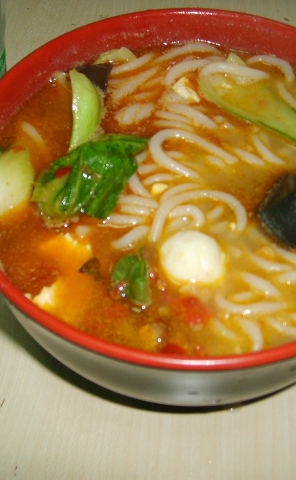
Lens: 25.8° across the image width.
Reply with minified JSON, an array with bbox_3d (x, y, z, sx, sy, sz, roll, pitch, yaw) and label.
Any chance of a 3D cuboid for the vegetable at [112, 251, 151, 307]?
[{"bbox_3d":[-0.005,0.016,0.243,0.014,0.007,0.023,-9,56,-6],"label":"vegetable"}]

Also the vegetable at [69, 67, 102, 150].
[{"bbox_3d":[-0.027,-0.056,0.290,0.014,0.014,0.044,-3,55,-2],"label":"vegetable"}]

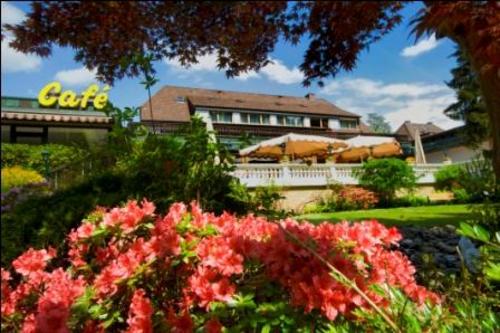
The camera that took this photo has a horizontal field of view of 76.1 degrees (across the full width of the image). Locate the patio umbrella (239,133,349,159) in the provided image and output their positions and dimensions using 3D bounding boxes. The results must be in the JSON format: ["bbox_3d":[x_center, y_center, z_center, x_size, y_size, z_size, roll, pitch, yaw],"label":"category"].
[{"bbox_3d":[2.843,-1.342,20.400,5.800,1.450,4.000,0,0,-20],"label":"patio umbrella"}]

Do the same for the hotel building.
[{"bbox_3d":[0.830,-3.750,36.050,25.000,9.400,10.000,0,0,-20],"label":"hotel building"}]

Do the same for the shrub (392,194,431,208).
[{"bbox_3d":[9.802,2.150,19.500,2.200,0.800,1.100,0,0,-20],"label":"shrub"}]

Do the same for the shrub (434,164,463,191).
[{"bbox_3d":[12.993,0.818,20.900,1.650,1.850,1.500,0,0,32],"label":"shrub"}]

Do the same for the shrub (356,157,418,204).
[{"bbox_3d":[7.936,0.878,18.700,3.300,2.650,2.900,0,0,23],"label":"shrub"}]

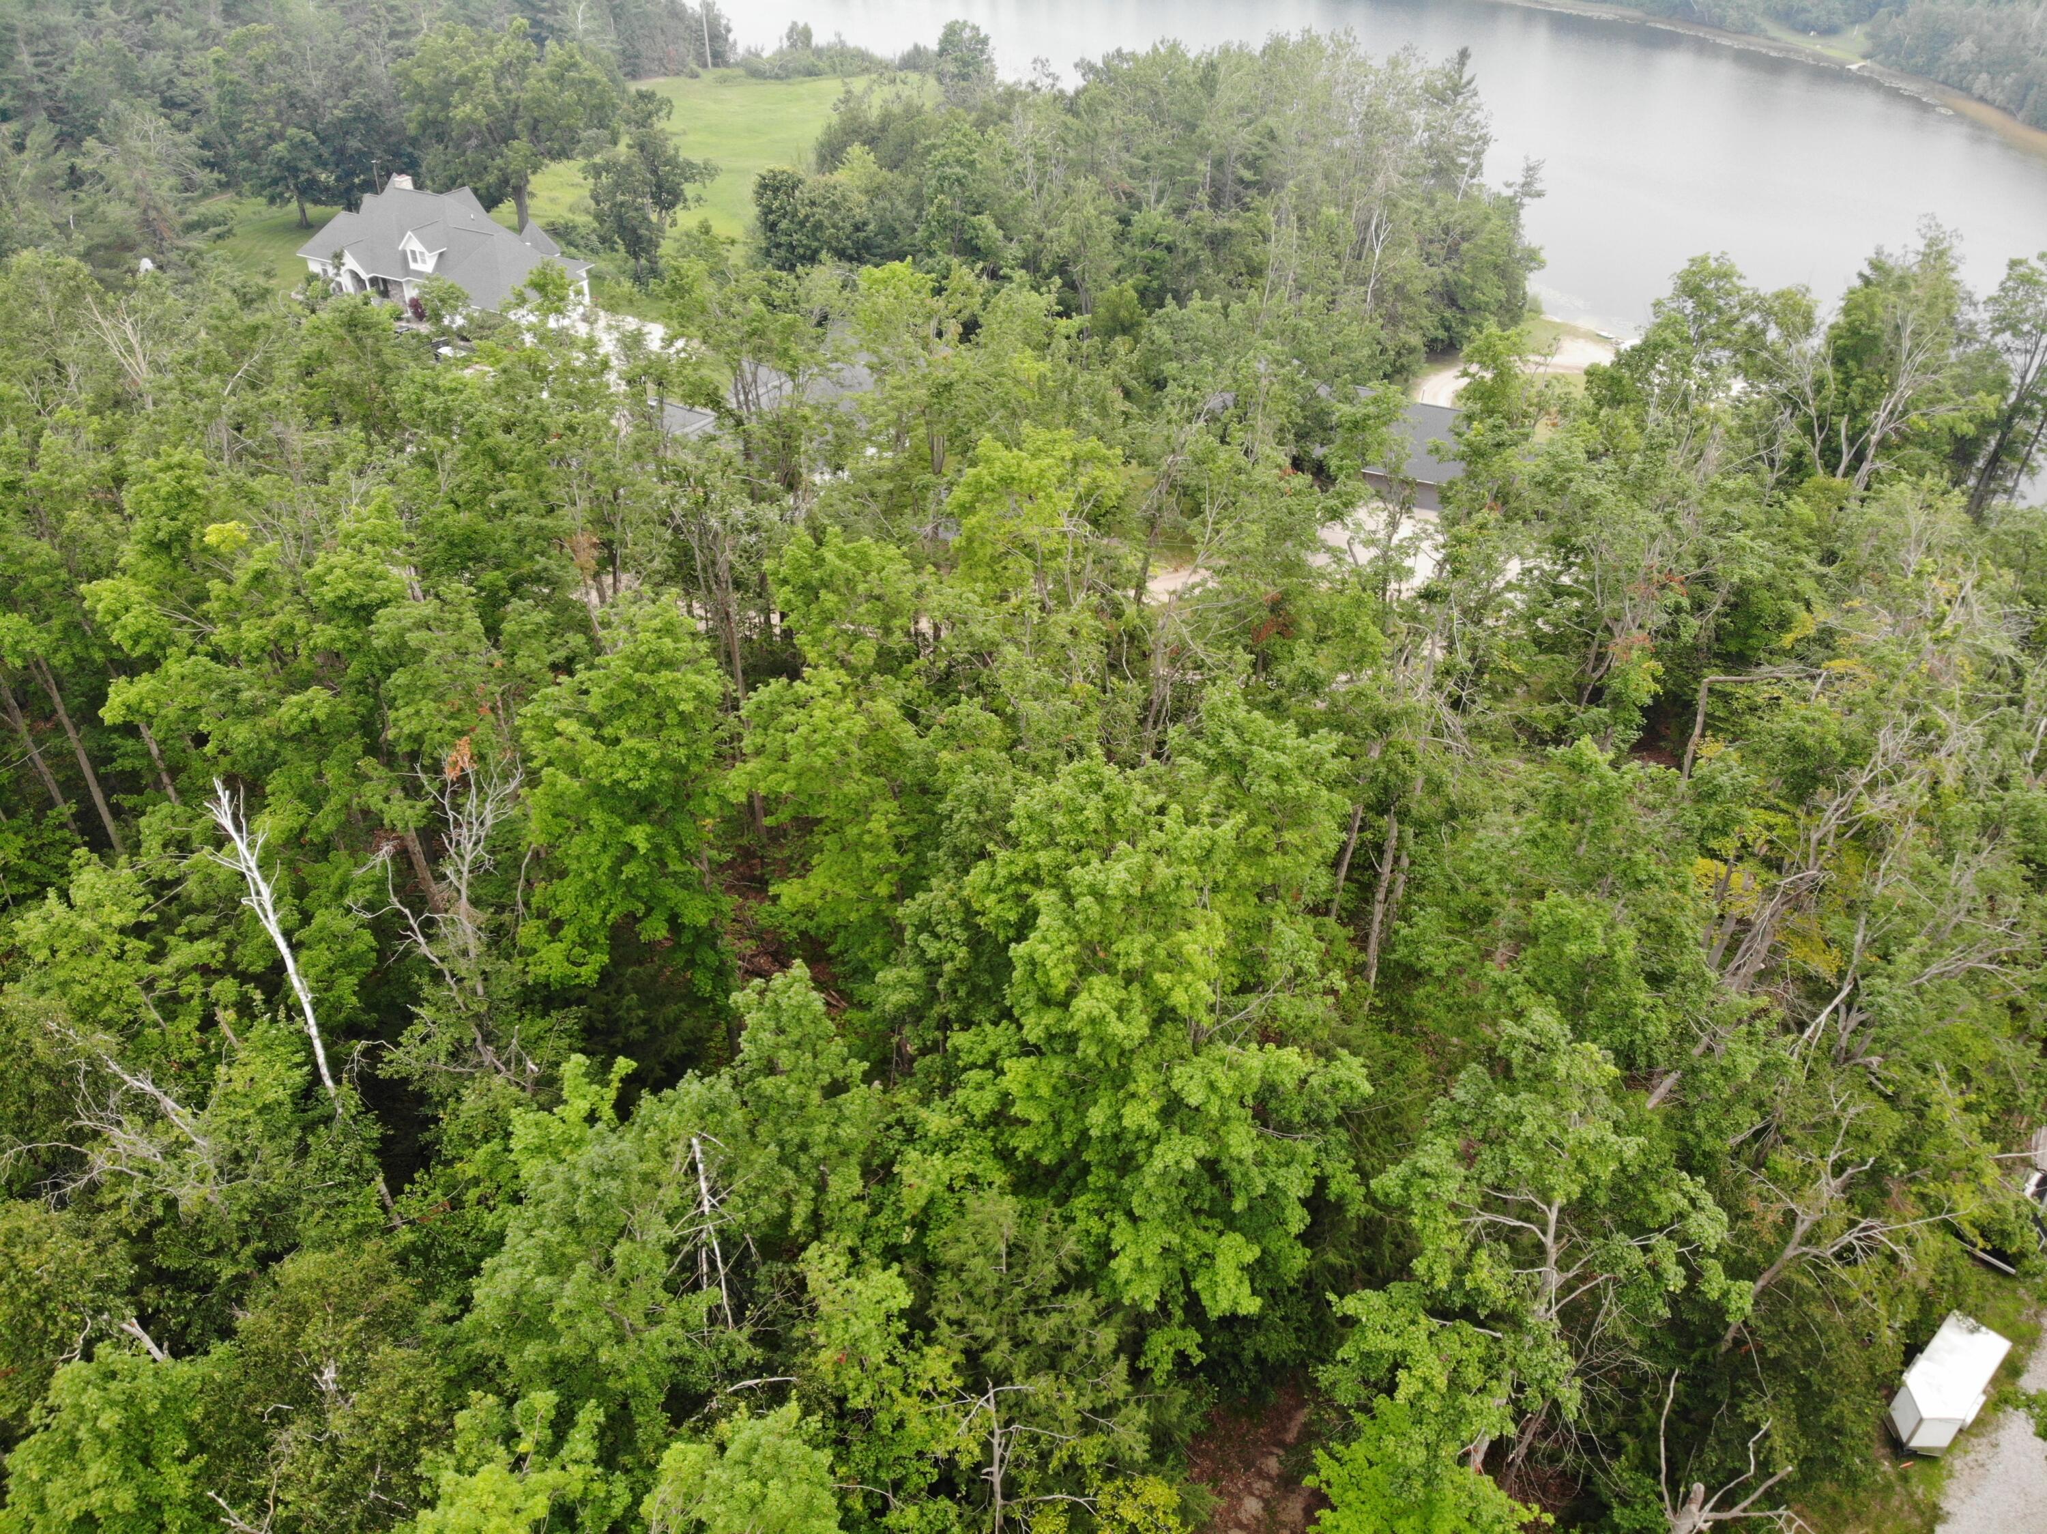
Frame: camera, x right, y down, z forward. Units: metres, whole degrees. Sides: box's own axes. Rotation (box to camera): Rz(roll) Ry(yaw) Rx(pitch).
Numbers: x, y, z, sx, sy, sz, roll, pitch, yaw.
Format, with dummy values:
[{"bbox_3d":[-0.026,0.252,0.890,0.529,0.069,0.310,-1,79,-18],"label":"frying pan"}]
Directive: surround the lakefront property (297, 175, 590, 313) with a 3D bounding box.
[{"bbox_3d":[-59.267,-52.884,143.914,31.114,9.994,17.914,16,37,19],"label":"lakefront property"}]

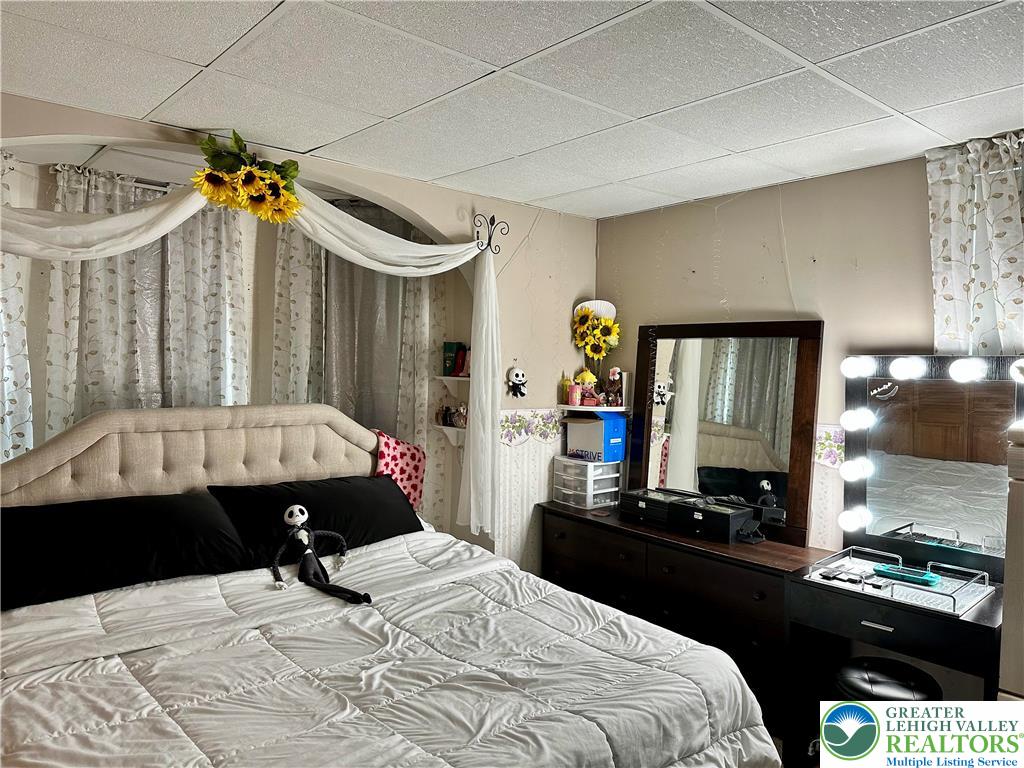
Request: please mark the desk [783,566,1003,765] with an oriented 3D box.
[{"bbox_3d":[1.467,1.112,2.626,0.540,0.762,0.670,-1,3,-41],"label":"desk"}]

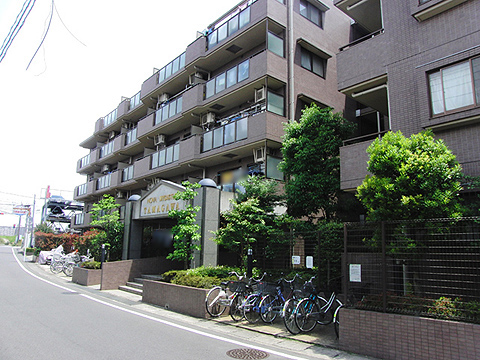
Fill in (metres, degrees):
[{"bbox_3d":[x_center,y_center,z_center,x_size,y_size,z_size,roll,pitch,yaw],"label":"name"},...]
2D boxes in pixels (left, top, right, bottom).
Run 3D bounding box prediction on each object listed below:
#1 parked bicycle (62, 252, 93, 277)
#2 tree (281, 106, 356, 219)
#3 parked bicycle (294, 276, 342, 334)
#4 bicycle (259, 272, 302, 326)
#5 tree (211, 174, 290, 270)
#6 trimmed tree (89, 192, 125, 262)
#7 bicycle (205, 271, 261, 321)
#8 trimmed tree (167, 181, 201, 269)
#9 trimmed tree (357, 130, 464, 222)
[{"bbox_3d":[-9.248,5.072,21.052,1.800,1.080,0.570,11,-15,-40],"label":"parked bicycle"},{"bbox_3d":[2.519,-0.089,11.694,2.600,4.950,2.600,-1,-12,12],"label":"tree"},{"bbox_3d":[1.891,2.794,8.135,1.800,1.080,0.570,10,-14,-37],"label":"parked bicycle"},{"bbox_3d":[1.127,2.967,9.070,1.800,1.080,0.570,11,-15,-41],"label":"bicycle"},{"bbox_3d":[0.346,1.480,10.937,2.250,3.200,2.250,1,-11,2],"label":"tree"},{"bbox_3d":[-6.588,2.471,17.672,1.750,3.650,1.750,5,-12,-20],"label":"trimmed tree"},{"bbox_3d":[-0.202,3.078,9.745,1.800,1.080,0.570,12,-16,-43],"label":"bicycle"},{"bbox_3d":[-1.932,1.634,12.248,1.150,3.330,1.150,3,-11,-9],"label":"trimmed tree"},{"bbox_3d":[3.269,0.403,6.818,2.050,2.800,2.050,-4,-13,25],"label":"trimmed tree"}]

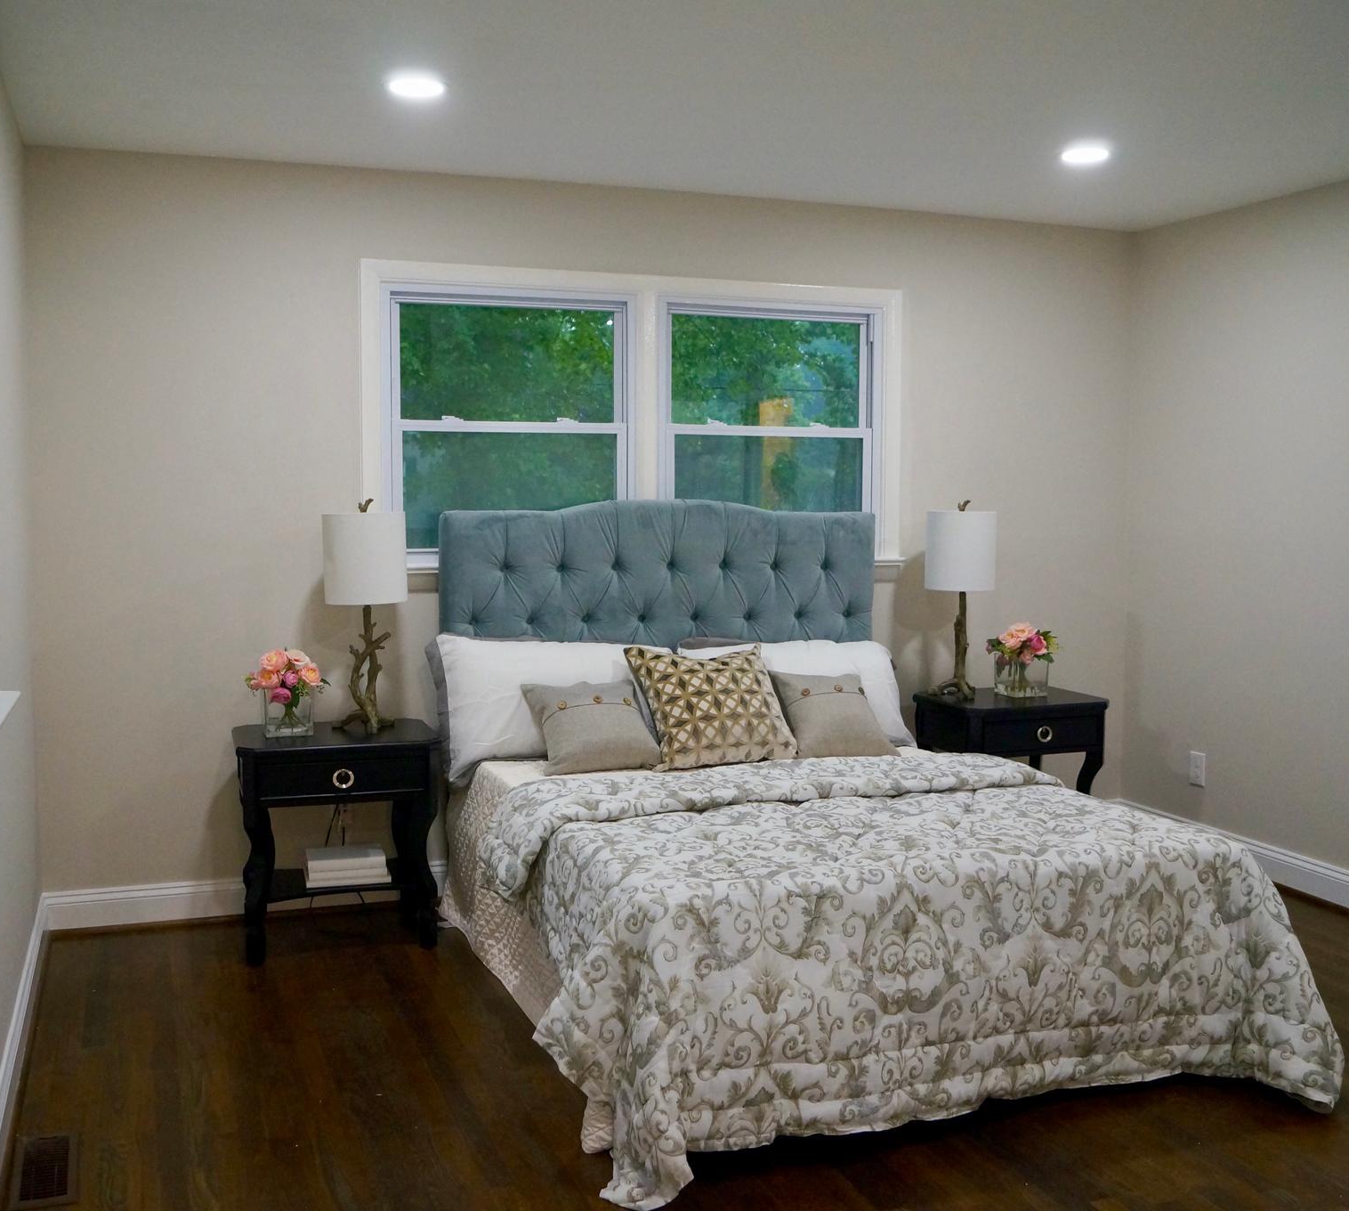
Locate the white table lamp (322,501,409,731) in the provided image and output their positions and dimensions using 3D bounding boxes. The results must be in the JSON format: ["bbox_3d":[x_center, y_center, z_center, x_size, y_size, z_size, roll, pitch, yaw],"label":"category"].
[{"bbox_3d":[-0.954,0.034,4.239,0.250,0.720,0.250,-2,5,-21],"label":"white table lamp"}]

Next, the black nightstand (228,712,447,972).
[{"bbox_3d":[-1.046,0.719,4.237,0.590,0.645,0.440,-2,5,-21],"label":"black nightstand"}]

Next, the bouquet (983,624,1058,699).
[{"bbox_3d":[1.289,0.197,5.068,0.250,0.266,0.230,-2,5,-21],"label":"bouquet"}]

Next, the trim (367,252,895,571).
[{"bbox_3d":[-0.074,-0.652,4.879,2.040,1.010,0.100,-2,5,-21],"label":"trim"}]

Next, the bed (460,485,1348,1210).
[{"bbox_3d":[0.327,0.395,3.890,1.710,1.360,2.220,-2,5,-21],"label":"bed"}]

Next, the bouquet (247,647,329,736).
[{"bbox_3d":[-1.194,0.264,4.209,0.250,0.266,0.230,-2,5,-21],"label":"bouquet"}]

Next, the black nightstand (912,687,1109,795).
[{"bbox_3d":[1.224,0.657,5.035,0.595,0.645,0.430,-2,5,-21],"label":"black nightstand"}]

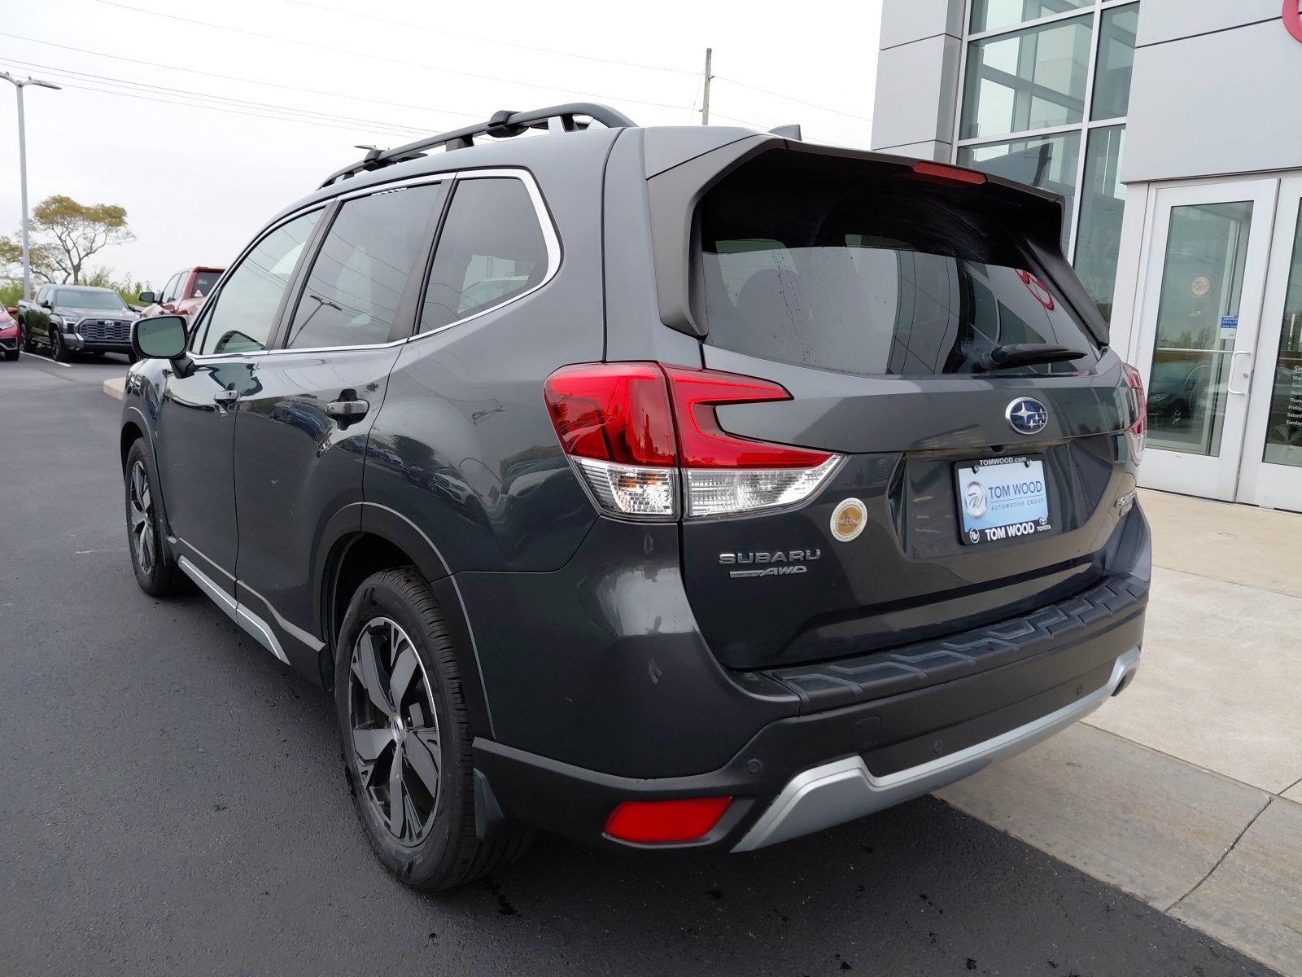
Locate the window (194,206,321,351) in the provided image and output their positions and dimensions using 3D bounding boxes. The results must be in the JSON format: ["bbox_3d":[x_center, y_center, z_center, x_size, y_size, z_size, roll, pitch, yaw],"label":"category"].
[{"bbox_3d":[-1.369,-0.665,3.173,0.055,0.485,1.000,19,-4,-39],"label":"window"}]

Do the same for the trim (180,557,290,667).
[{"bbox_3d":[-1.415,0.363,3.119,0.050,0.088,1.340,-6,12,-38],"label":"trim"}]

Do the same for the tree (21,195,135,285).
[{"bbox_3d":[-25.603,-10.064,42.000,4.800,6.000,4.500,-3,10,-31],"label":"tree"}]

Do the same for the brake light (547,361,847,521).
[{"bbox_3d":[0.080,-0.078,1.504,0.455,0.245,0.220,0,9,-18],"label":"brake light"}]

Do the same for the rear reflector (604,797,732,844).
[{"bbox_3d":[0.028,0.528,1.527,0.195,0.078,0.050,1,9,-8],"label":"rear reflector"}]

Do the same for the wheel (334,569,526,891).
[{"bbox_3d":[-0.482,0.505,2.086,0.235,0.700,0.700,-6,12,-38],"label":"wheel"}]

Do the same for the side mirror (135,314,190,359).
[{"bbox_3d":[-1.730,-0.533,3.317,0.190,0.150,0.130,-6,12,-38],"label":"side mirror"}]

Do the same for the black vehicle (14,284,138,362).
[{"bbox_3d":[-15.931,-4.625,26.234,2.040,1.960,5.930,-7,13,-42],"label":"black vehicle"}]

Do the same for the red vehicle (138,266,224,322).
[{"bbox_3d":[-6.483,-2.411,14.807,1.970,1.880,5.600,-5,11,-35],"label":"red vehicle"}]

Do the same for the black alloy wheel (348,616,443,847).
[{"bbox_3d":[-0.497,0.508,2.059,0.180,0.485,0.485,-4,11,-38],"label":"black alloy wheel"}]

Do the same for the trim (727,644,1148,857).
[{"bbox_3d":[0.672,0.479,1.885,1.320,0.170,0.160,-6,12,-38],"label":"trim"}]

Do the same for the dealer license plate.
[{"bbox_3d":[0.686,0.019,1.812,0.312,0.160,0.020,-4,-2,-38],"label":"dealer license plate"}]

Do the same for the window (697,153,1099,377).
[{"bbox_3d":[0.570,-0.413,1.905,1.290,0.430,0.090,-6,-12,-38],"label":"window"}]

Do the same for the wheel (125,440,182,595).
[{"bbox_3d":[-2.130,0.115,4.134,0.225,0.700,0.700,-4,11,-38],"label":"wheel"}]

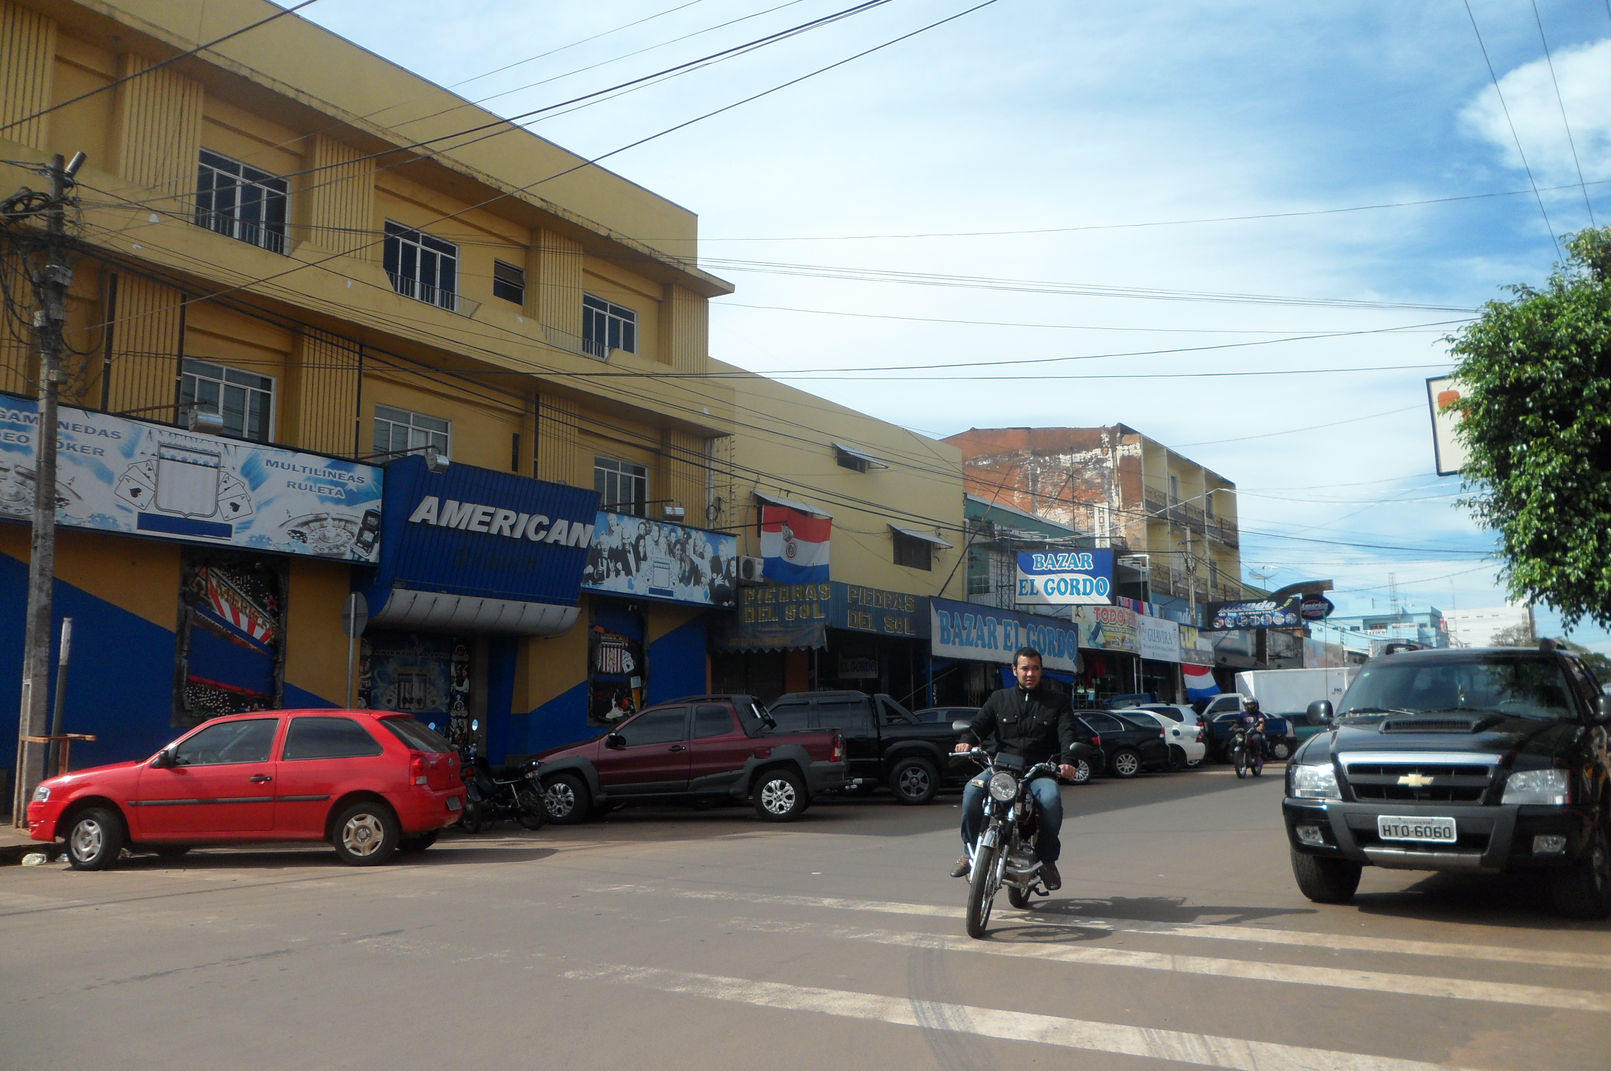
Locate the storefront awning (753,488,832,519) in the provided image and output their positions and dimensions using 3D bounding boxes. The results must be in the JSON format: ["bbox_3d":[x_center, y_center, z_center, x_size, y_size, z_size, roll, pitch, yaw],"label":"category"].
[{"bbox_3d":[-0.271,-0.669,28.189,0.550,0.380,2.300,-7,-11,35],"label":"storefront awning"}]

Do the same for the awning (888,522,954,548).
[{"bbox_3d":[3.037,0.008,32.996,0.570,0.330,2.364,-7,-11,35],"label":"awning"}]

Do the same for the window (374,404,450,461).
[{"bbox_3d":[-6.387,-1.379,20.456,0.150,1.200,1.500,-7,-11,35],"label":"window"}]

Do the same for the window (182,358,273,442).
[{"bbox_3d":[-8.314,-1.842,18.116,0.120,1.170,1.401,-7,-11,35],"label":"window"}]

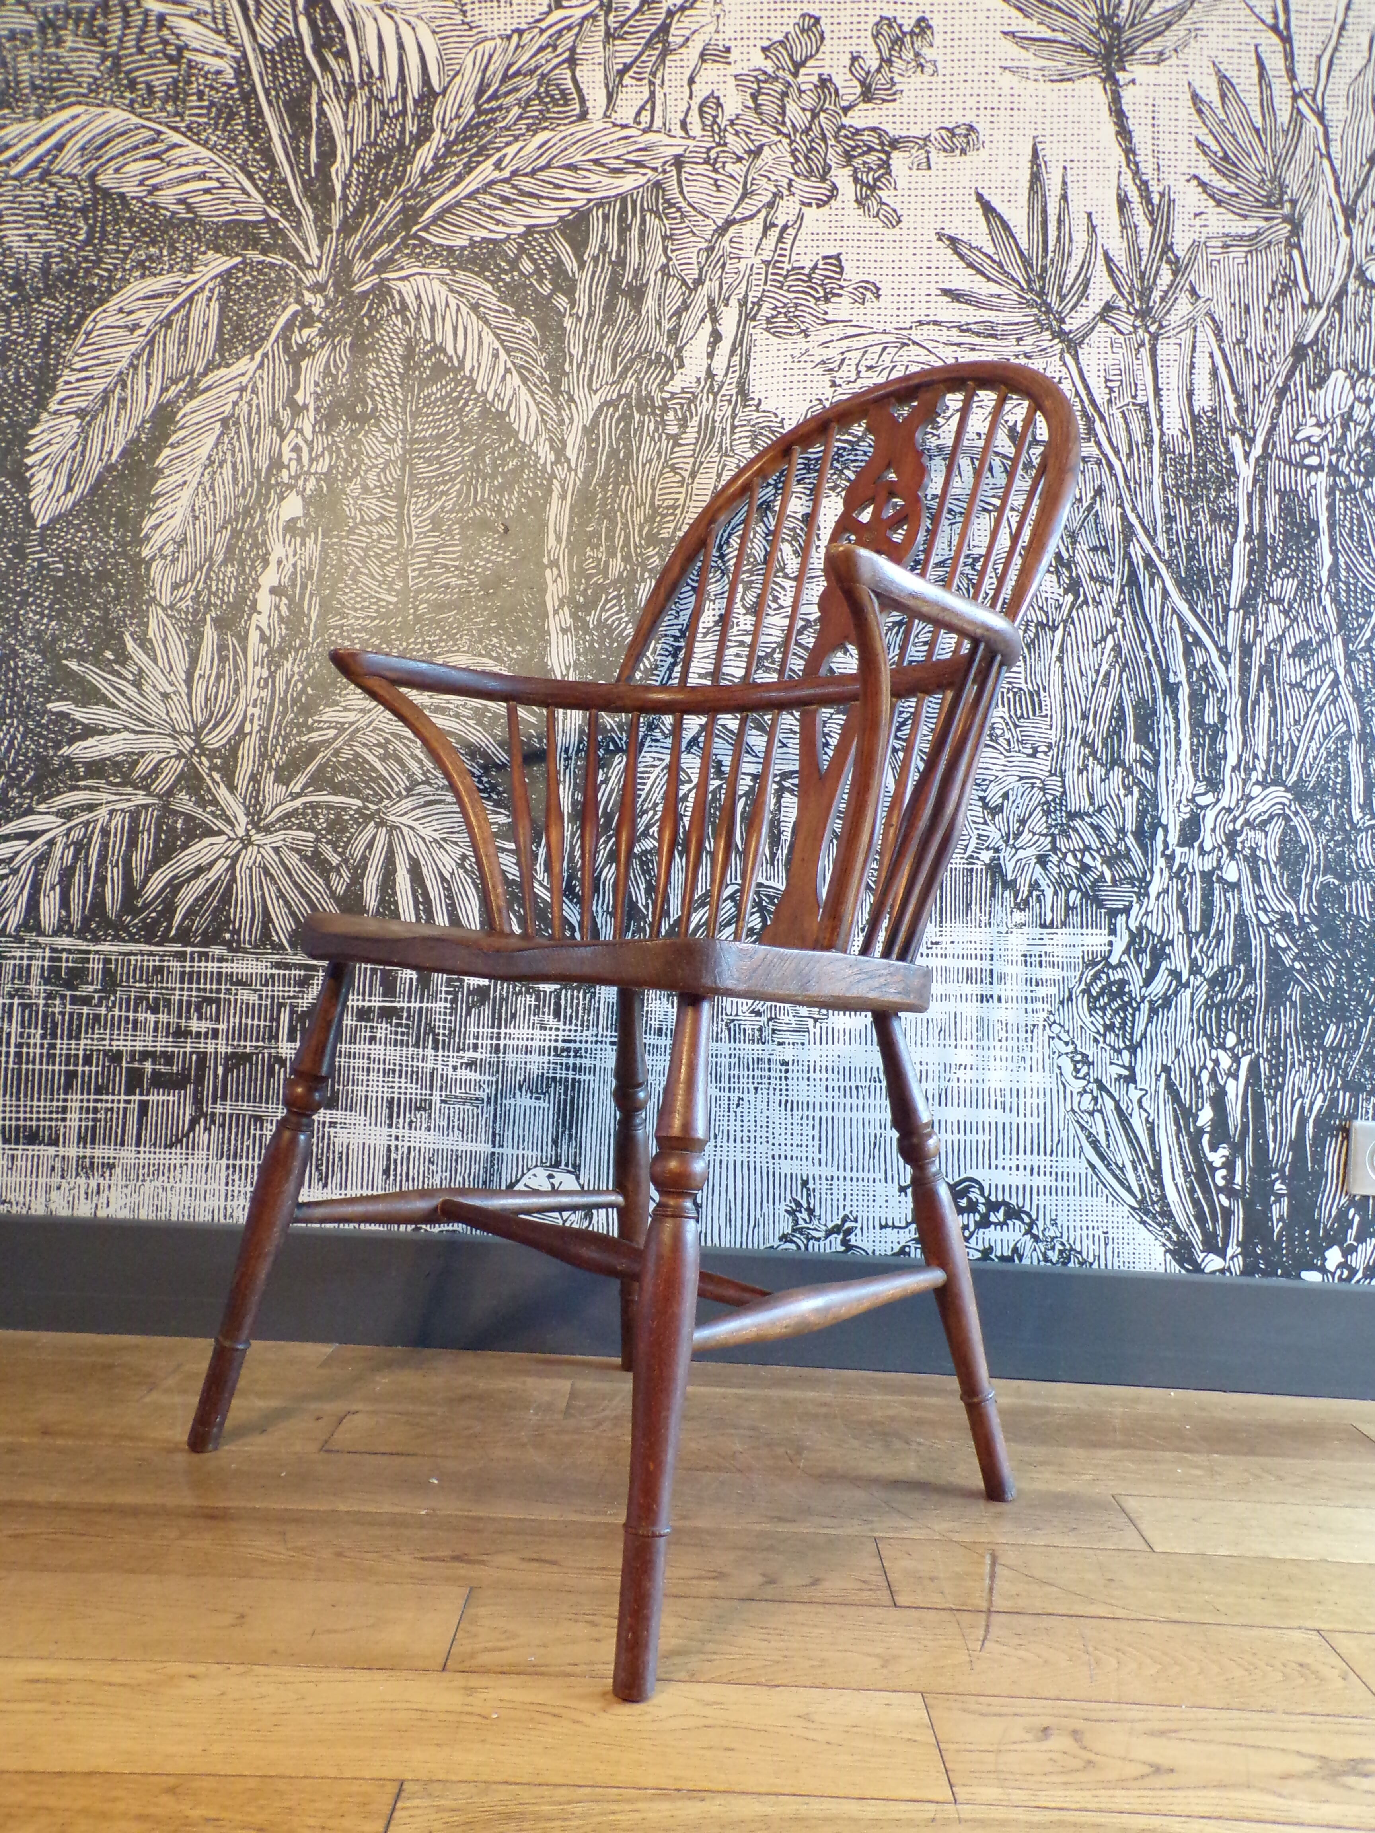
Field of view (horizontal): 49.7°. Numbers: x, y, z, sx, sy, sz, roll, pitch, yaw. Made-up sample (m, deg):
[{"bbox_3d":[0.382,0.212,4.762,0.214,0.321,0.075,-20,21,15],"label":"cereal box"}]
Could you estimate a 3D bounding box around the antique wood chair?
[{"bbox_3d":[0.001,-0.044,1.318,0.630,1.053,0.598,2,-1,45],"label":"antique wood chair"}]

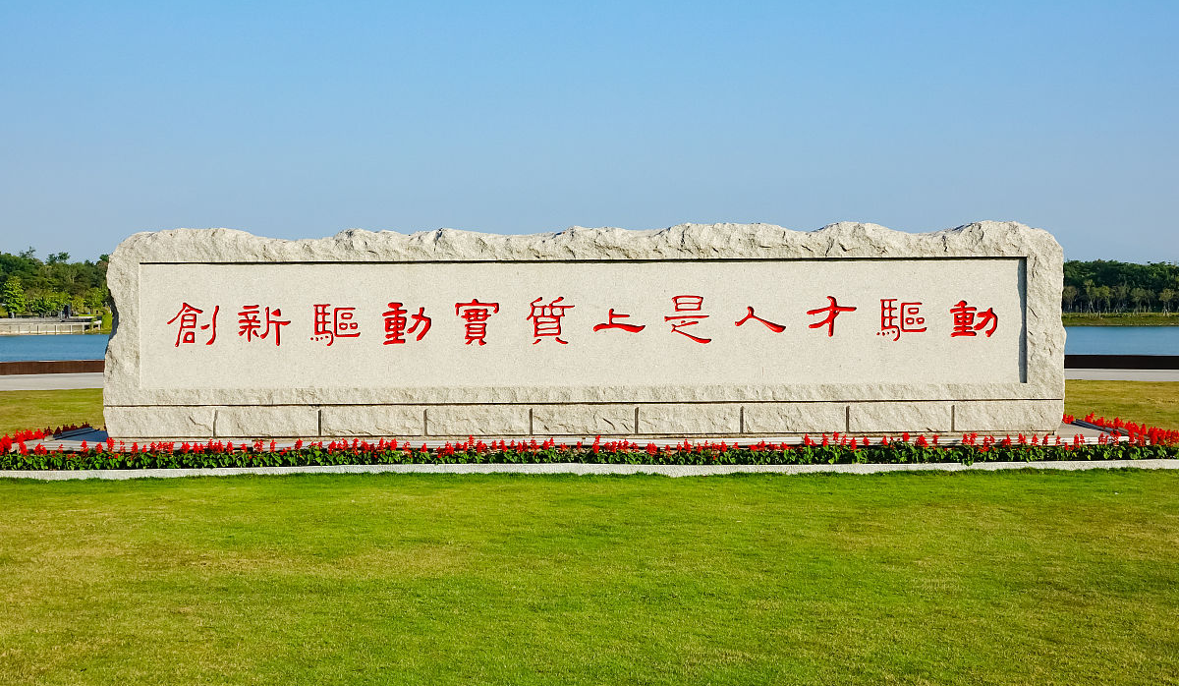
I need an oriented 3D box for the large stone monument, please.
[{"bbox_3d":[-0.060,-0.180,21.950,12.100,2.700,1.350,0,1,0],"label":"large stone monument"}]

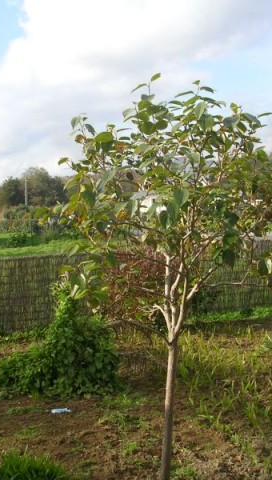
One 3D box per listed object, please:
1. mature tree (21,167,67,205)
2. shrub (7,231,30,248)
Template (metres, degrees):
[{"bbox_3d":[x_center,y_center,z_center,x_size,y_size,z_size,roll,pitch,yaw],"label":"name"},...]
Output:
[{"bbox_3d":[-15.799,-8.967,120.000,7.800,7.300,7.200,-2,3,-7],"label":"mature tree"},{"bbox_3d":[-7.358,-0.031,44.000,1.500,1.150,1.300,-2,3,-9],"label":"shrub"}]

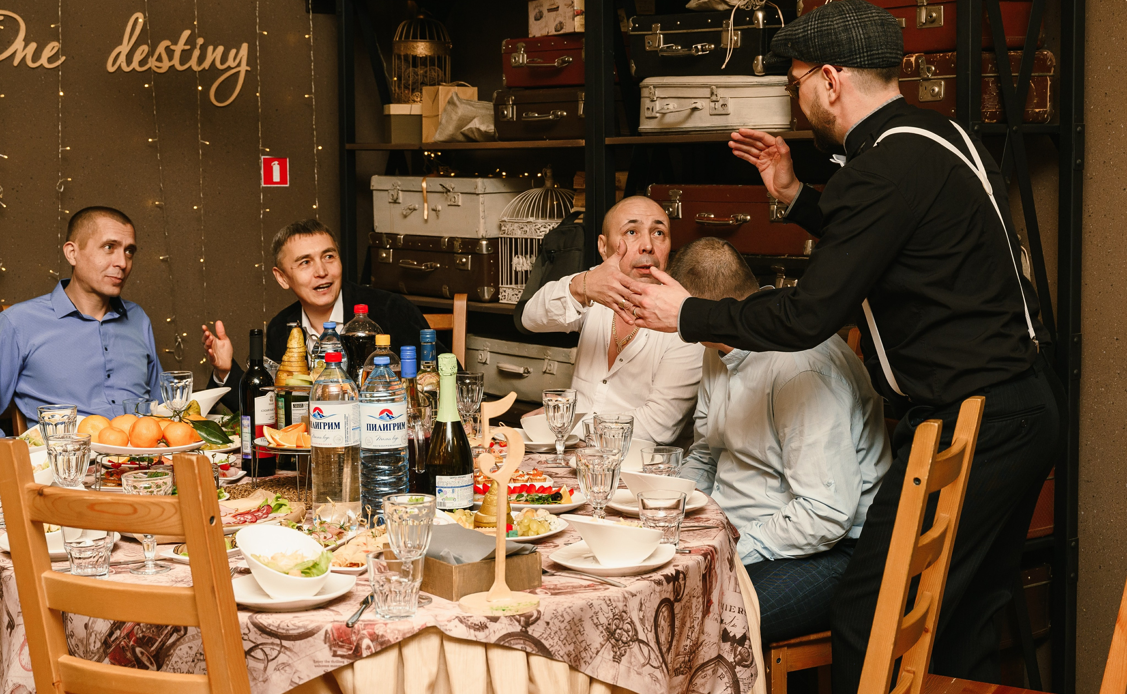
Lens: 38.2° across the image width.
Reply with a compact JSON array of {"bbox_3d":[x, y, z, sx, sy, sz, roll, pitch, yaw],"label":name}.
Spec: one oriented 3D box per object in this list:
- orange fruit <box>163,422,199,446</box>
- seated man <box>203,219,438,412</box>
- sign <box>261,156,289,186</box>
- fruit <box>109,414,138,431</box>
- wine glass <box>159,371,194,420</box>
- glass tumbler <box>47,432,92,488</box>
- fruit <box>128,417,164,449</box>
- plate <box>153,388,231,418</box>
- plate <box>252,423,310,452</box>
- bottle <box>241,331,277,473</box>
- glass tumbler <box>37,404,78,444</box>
[{"bbox_3d":[-0.774,0.177,3.280,0.065,0.054,0.065,-1,7,0],"label":"orange fruit"},{"bbox_3d":[-0.635,0.293,4.439,0.660,1.270,0.750,0,6,8],"label":"seated man"},{"bbox_3d":[-0.976,-0.594,5.520,0.100,0.100,0.005,-6,8,-40],"label":"sign"},{"bbox_3d":[-0.940,0.178,3.490,0.069,0.065,0.069,0,6,0],"label":"fruit"},{"bbox_3d":[-0.948,0.143,4.004,0.080,0.157,0.080,-1,7,0],"label":"wine glass"},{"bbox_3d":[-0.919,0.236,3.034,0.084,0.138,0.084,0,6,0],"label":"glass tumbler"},{"bbox_3d":[-0.874,0.180,3.410,0.070,0.066,0.070,0,6,0],"label":"fruit"},{"bbox_3d":[-0.919,0.142,4.020,0.185,0.088,0.160,-1,6,-5],"label":"plate"},{"bbox_3d":[-0.532,0.178,3.322,0.210,0.055,0.210,-1,7,0],"label":"plate"},{"bbox_3d":[-0.662,0.118,3.512,0.076,0.312,0.076,-3,7,-20],"label":"bottle"},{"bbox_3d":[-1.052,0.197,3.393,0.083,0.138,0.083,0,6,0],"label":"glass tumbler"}]

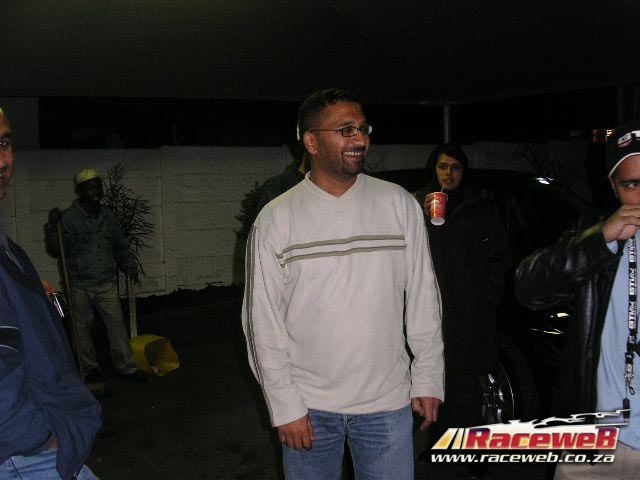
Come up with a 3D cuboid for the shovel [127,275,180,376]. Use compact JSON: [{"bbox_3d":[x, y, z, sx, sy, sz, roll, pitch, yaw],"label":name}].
[{"bbox_3d":[-1.362,0.693,5.805,0.380,0.820,0.330,-1,4,29],"label":"shovel"}]

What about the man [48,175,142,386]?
[{"bbox_3d":[-1.800,0.286,5.621,0.720,1.690,0.450,-3,3,-14],"label":"man"}]

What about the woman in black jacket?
[{"bbox_3d":[0.715,0.338,3.446,0.500,1.620,0.380,-1,3,17],"label":"woman in black jacket"}]

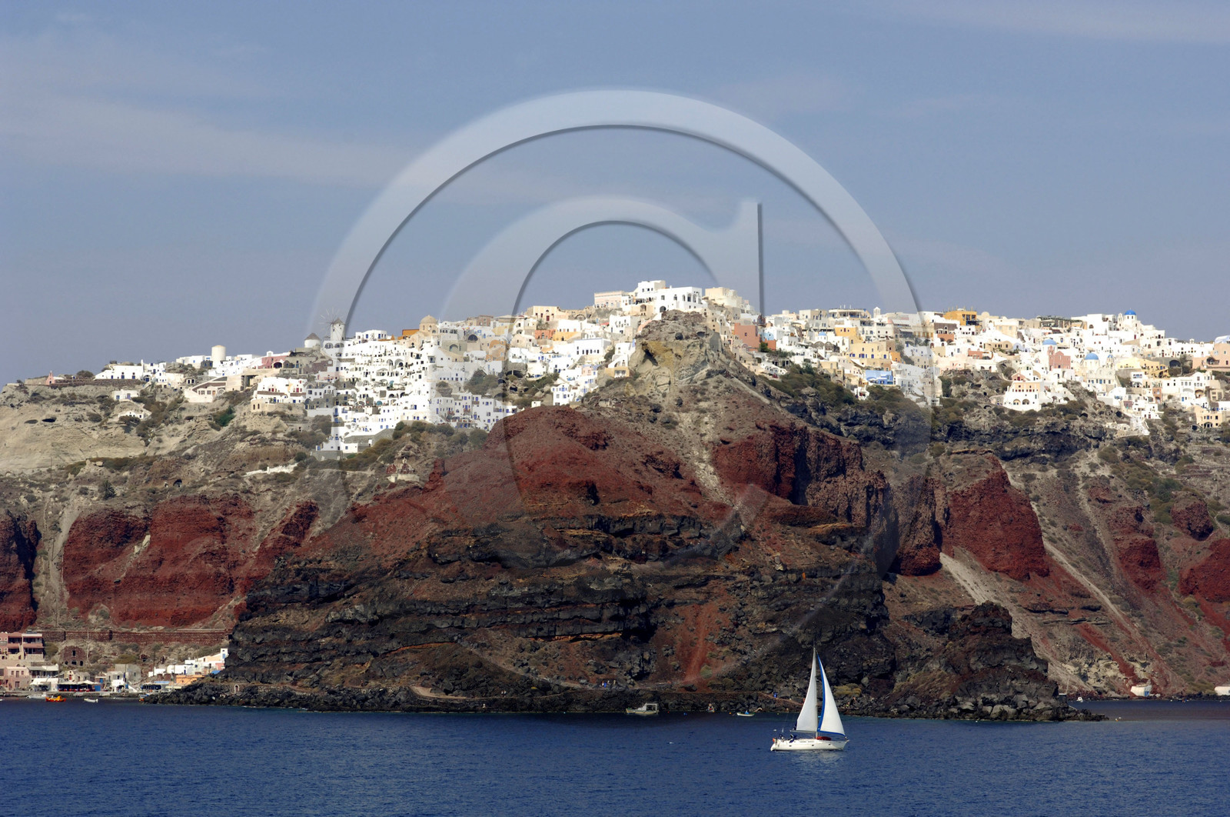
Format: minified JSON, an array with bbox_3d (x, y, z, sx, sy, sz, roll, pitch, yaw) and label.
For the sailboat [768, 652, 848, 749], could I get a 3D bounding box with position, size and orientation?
[{"bbox_3d":[32.759,49.261,560.000,13.200,17.300,4.200,0,-4,-4],"label":"sailboat"}]

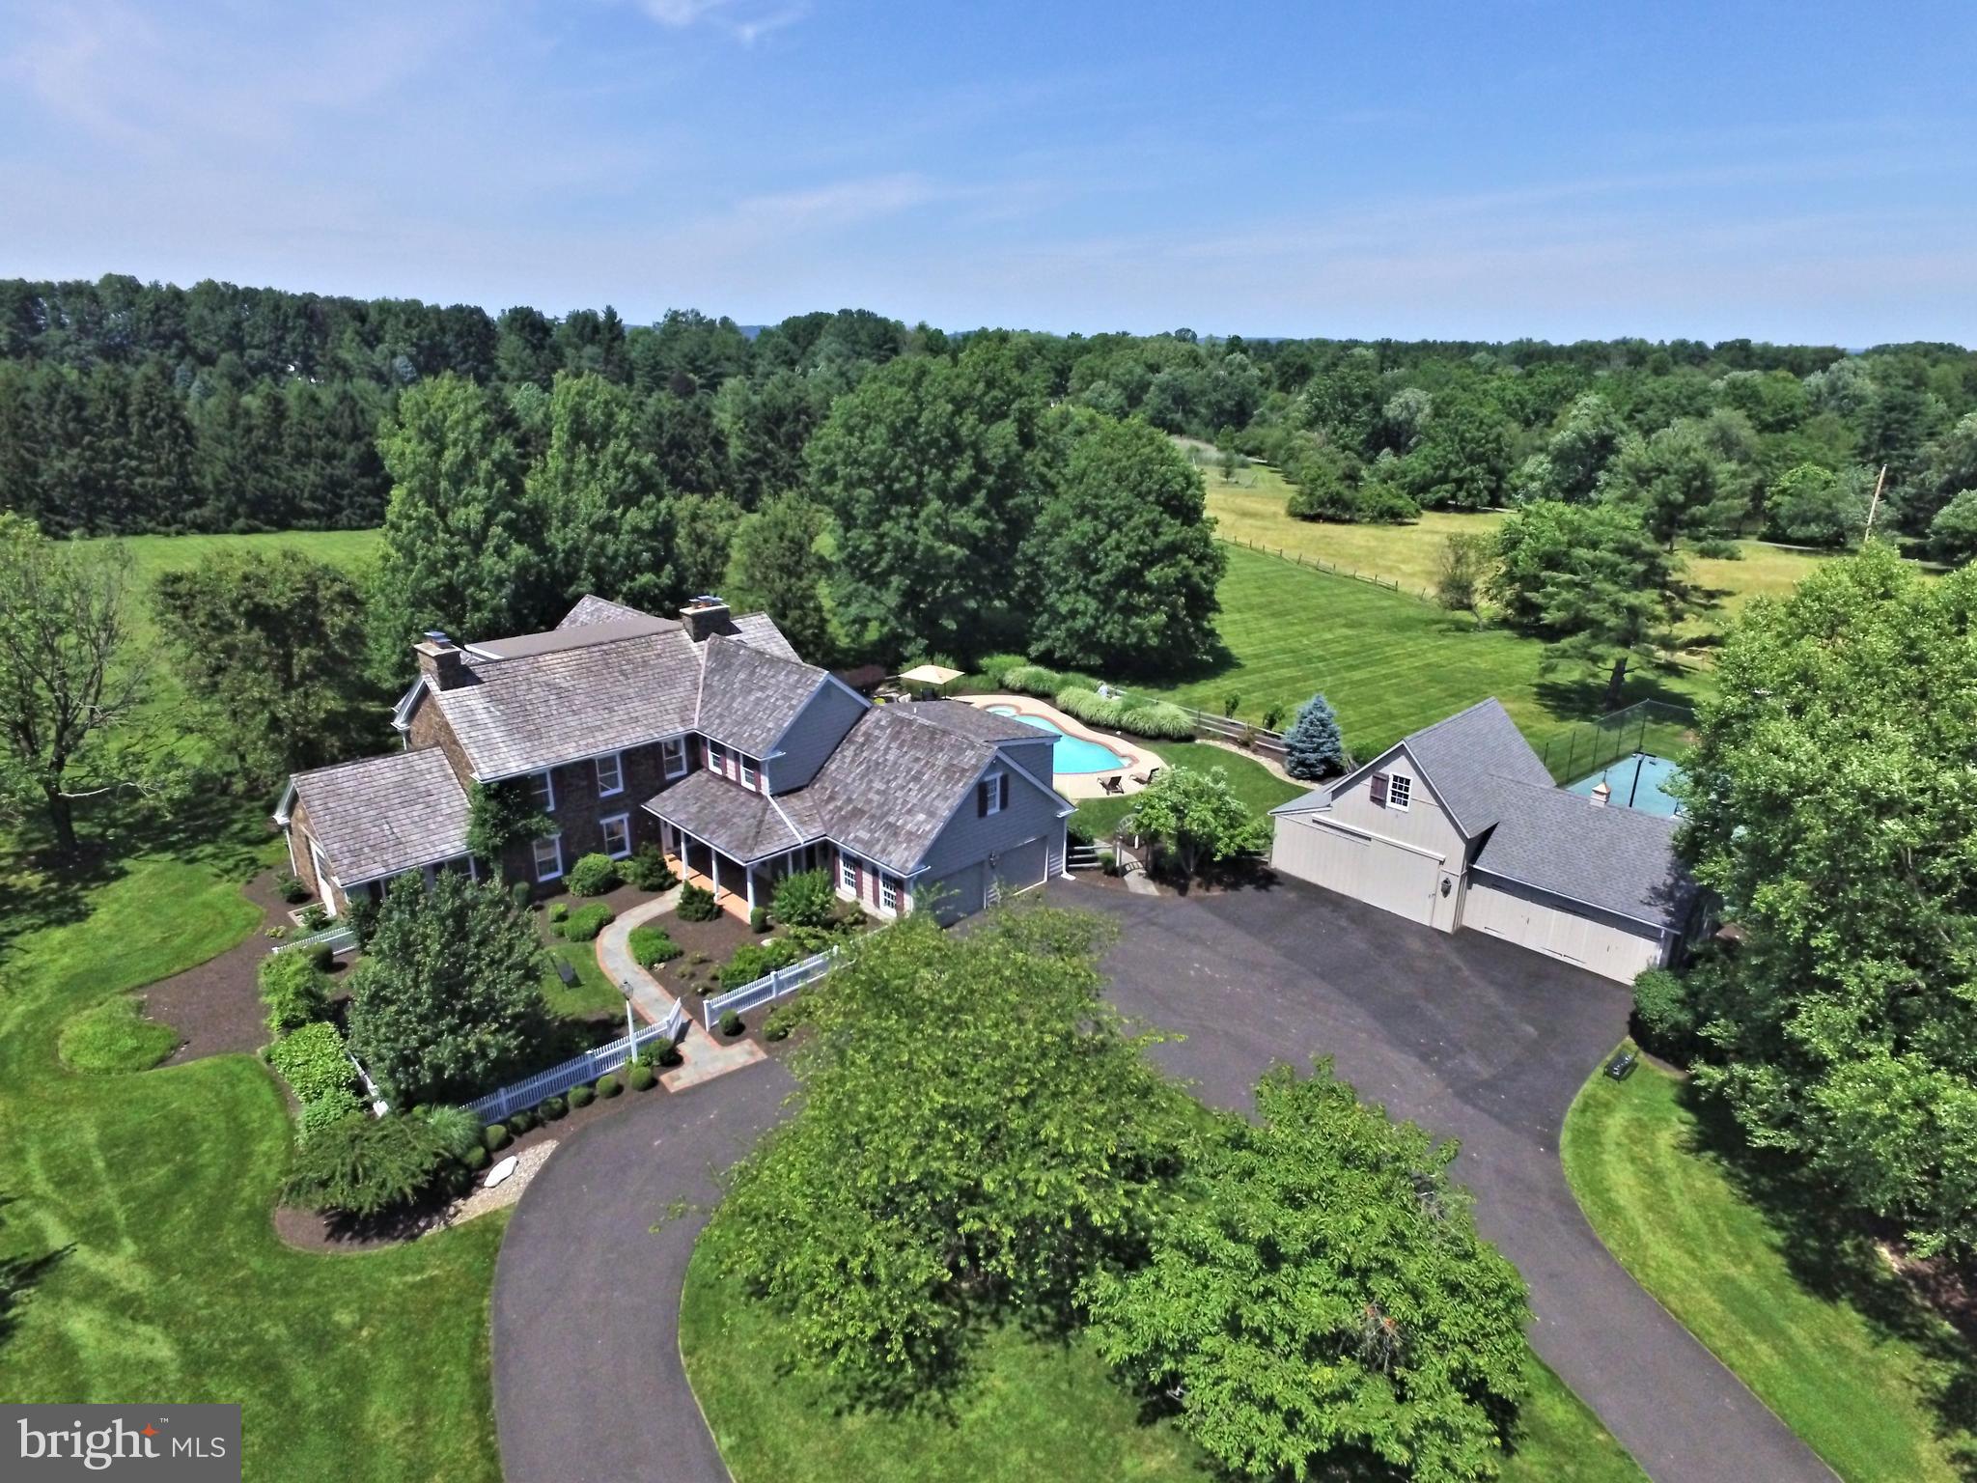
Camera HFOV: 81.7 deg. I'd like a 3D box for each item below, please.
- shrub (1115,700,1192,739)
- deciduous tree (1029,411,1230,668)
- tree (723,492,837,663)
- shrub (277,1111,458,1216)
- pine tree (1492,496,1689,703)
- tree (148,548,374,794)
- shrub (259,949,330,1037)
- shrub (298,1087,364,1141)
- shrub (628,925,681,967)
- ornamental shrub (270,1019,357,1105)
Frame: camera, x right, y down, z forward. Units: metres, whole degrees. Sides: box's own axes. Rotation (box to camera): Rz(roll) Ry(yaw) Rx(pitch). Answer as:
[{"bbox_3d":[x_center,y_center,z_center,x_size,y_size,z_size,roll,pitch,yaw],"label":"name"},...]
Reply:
[{"bbox_3d":[9.512,-1.342,65.542,4.500,1.800,3.600,0,19,0],"label":"shrub"},{"bbox_3d":[9.688,-14.269,80.993,13.924,17.538,13.924,1,19,0],"label":"deciduous tree"},{"bbox_3d":[-14.651,-11.462,80.239,7.807,11.925,7.807,1,19,0],"label":"tree"},{"bbox_3d":[-16.339,11.076,30.145,4.219,1.753,3.291,1,19,0],"label":"shrub"},{"bbox_3d":[35.972,-8.145,69.350,10.200,12.600,9.800,0,19,0],"label":"pine tree"},{"bbox_3d":[-34.471,-3.422,55.007,9.000,11.900,8.800,0,19,0],"label":"tree"},{"bbox_3d":[-22.371,8.073,36.939,2.000,2.200,2.200,0,19,0],"label":"shrub"},{"bbox_3d":[-18.491,10.347,32.000,1.600,1.200,1.600,0,19,0],"label":"shrub"},{"bbox_3d":[-12.064,7.252,41.174,1.900,1.150,1.800,0,19,0],"label":"shrub"},{"bbox_3d":[-20.398,9.504,34.433,2.179,1.810,2.942,-17,26,-42],"label":"ornamental shrub"}]

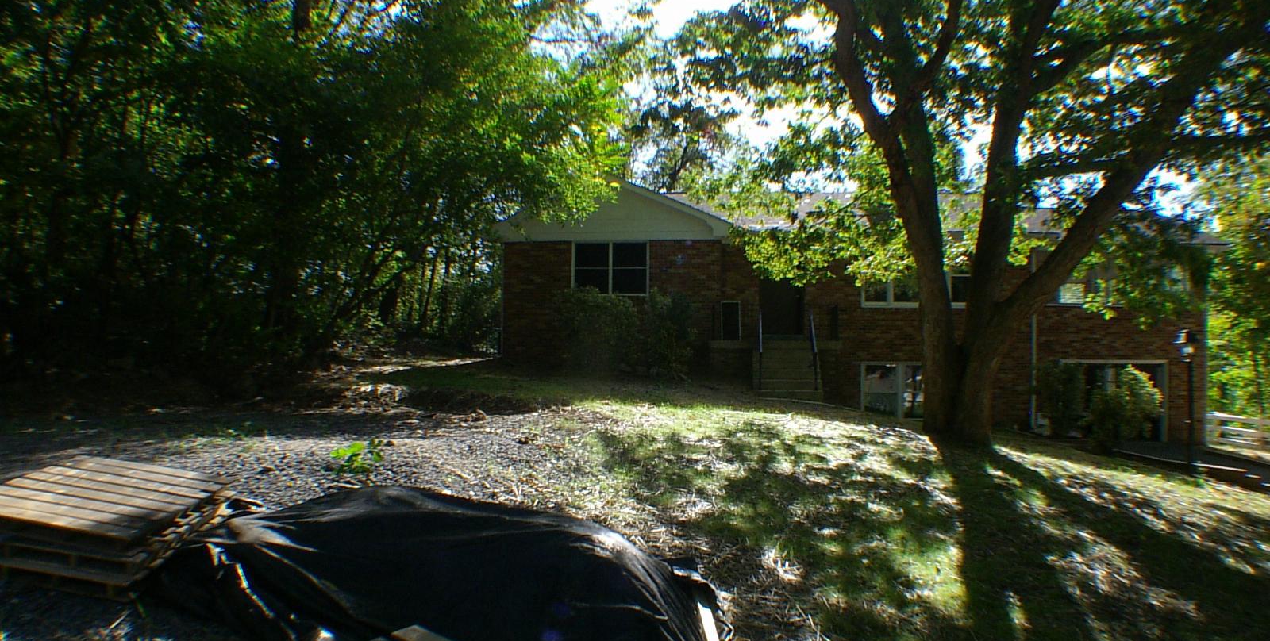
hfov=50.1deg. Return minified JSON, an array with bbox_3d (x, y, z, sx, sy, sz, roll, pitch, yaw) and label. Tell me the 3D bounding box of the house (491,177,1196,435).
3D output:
[{"bbox_3d":[5.200,-0.050,34.200,16.200,5.900,9.000,0,0,2],"label":"house"}]

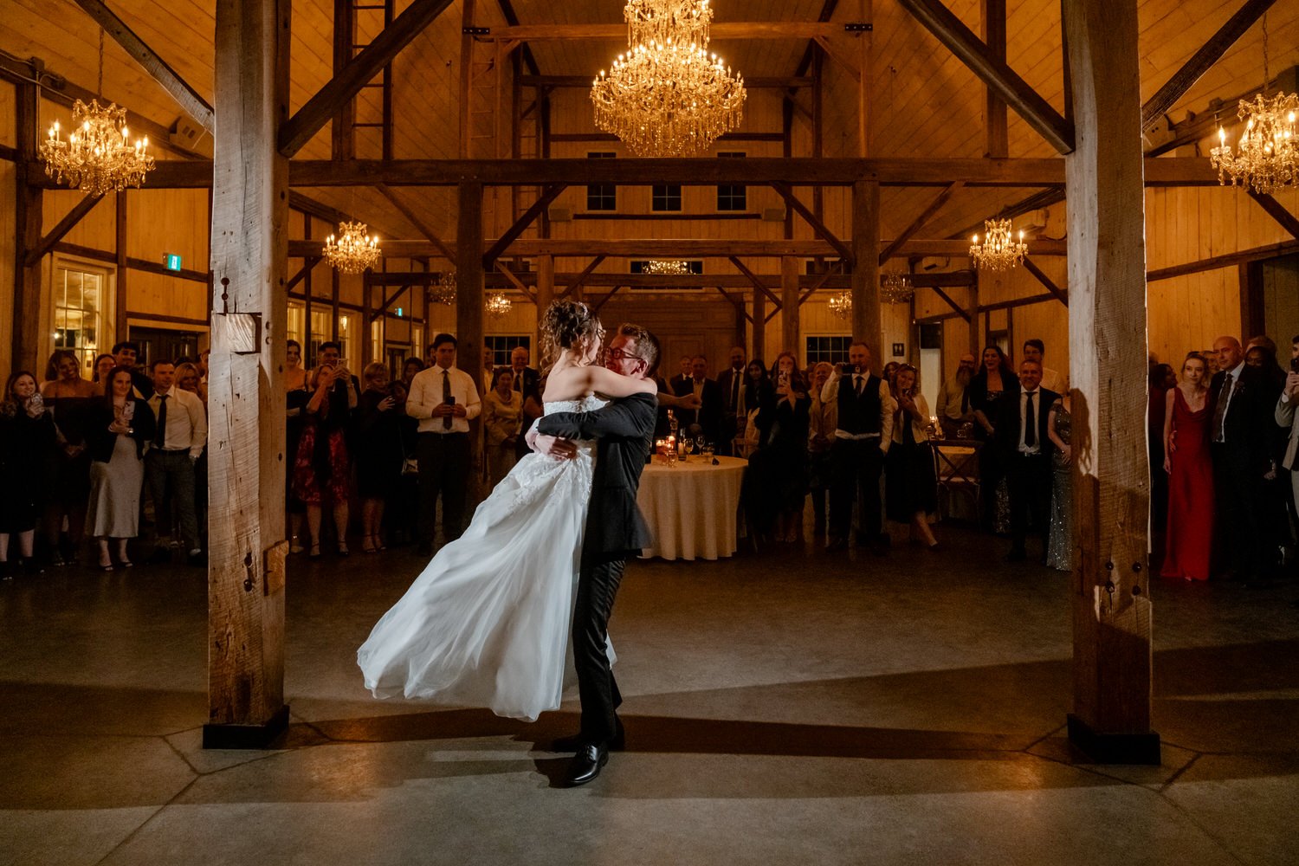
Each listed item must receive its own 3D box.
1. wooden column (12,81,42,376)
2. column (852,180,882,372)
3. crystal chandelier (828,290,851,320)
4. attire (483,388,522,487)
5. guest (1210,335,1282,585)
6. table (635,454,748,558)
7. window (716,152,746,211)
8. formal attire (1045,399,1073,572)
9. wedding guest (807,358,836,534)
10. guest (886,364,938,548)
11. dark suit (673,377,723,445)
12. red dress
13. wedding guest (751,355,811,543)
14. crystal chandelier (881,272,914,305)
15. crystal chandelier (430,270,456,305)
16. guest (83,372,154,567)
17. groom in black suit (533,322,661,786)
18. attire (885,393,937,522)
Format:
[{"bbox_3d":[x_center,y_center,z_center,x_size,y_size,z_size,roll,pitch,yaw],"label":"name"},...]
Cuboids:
[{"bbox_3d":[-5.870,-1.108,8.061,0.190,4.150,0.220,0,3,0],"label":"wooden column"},{"bbox_3d":[1.994,-0.652,7.950,0.250,3.320,0.250,0,3,1],"label":"column"},{"bbox_3d":[4.130,-2.733,18.500,0.660,0.630,0.660,0,3,1],"label":"crystal chandelier"},{"bbox_3d":[-1.523,0.201,9.038,0.410,1.340,0.270,0,4,-7],"label":"attire"},{"bbox_3d":[4.399,0.285,6.400,0.420,1.620,0.540,-2,3,-31],"label":"guest"},{"bbox_3d":[0.162,0.657,7.900,1.520,0.770,1.520,0,3,0],"label":"table"},{"bbox_3d":[1.943,-5.978,20.600,0.720,1.420,0.120,0,3,1],"label":"window"},{"bbox_3d":[3.450,0.263,7.000,0.500,1.660,0.360,2,4,27],"label":"formal attire"},{"bbox_3d":[1.689,0.148,8.400,0.500,1.690,0.360,1,3,14],"label":"wedding guest"},{"bbox_3d":[2.304,0.194,7.634,0.460,1.615,0.420,1,4,20],"label":"guest"},{"bbox_3d":[0.513,0.131,9.233,0.500,1.450,0.290,0,4,6],"label":"dark suit"},{"bbox_3d":[4.010,0.378,6.450,0.420,1.430,0.360,2,3,34],"label":"red dress"},{"bbox_3d":[1.191,0.129,7.850,0.520,1.720,0.420,1,3,18],"label":"wedding guest"},{"bbox_3d":[4.346,-2.571,15.355,0.670,0.600,0.670,0,3,0],"label":"crystal chandelier"},{"bbox_3d":[-3.443,-2.481,14.800,0.680,0.620,0.680,0,3,1],"label":"crystal chandelier"},{"bbox_3d":[-4.279,0.287,7.000,0.530,1.630,0.380,-2,4,-36],"label":"guest"},{"bbox_3d":[-0.204,0.464,3.380,0.550,1.760,0.550,-1,3,-17],"label":"groom in black suit"},{"bbox_3d":[2.339,0.227,7.750,0.460,1.160,0.360,1,3,18],"label":"attire"}]

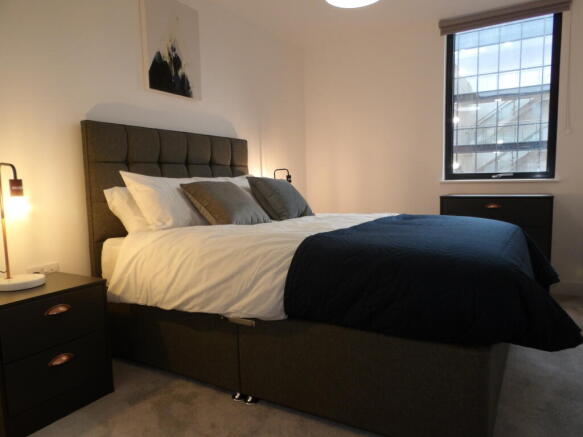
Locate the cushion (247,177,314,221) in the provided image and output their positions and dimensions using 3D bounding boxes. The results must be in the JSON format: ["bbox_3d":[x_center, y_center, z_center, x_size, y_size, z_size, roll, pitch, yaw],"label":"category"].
[{"bbox_3d":[-0.074,-0.154,3.077,0.430,0.400,0.140,-7,-25,-46],"label":"cushion"}]

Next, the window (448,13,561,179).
[{"bbox_3d":[1.836,-1.023,3.573,0.870,1.350,0.080,2,6,30],"label":"window"}]

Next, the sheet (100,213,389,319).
[{"bbox_3d":[0.150,0.228,2.443,2.000,0.340,1.500,2,6,30],"label":"sheet"}]

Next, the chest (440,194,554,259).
[{"bbox_3d":[1.724,0.228,3.447,0.810,0.840,0.420,2,6,30],"label":"chest"}]

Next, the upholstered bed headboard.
[{"bbox_3d":[-0.764,0.062,2.971,0.080,1.350,1.490,2,6,30],"label":"upholstered bed headboard"}]

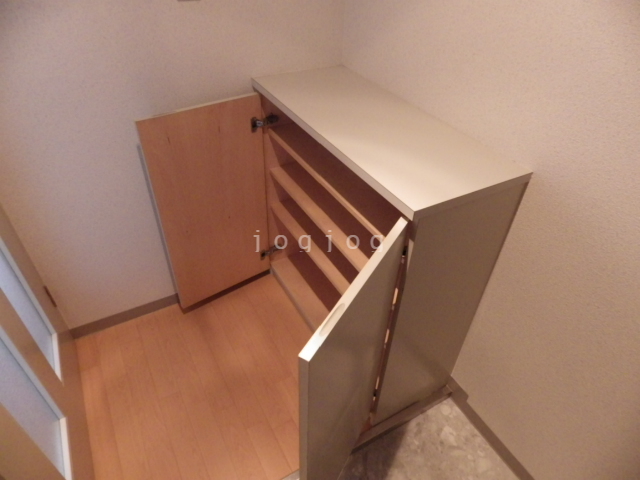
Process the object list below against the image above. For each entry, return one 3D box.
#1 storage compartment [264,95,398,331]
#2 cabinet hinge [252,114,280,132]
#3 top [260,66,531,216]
[{"bbox_3d":[0.119,0.000,1.411,0.320,0.839,0.827,-18,43,-23],"label":"storage compartment"},{"bbox_3d":[-0.203,-0.428,1.492,0.102,0.048,0.036,-18,44,-23],"label":"cabinet hinge"},{"bbox_3d":[0.134,-0.350,1.191,0.355,0.025,0.886,-18,44,-23],"label":"top"}]

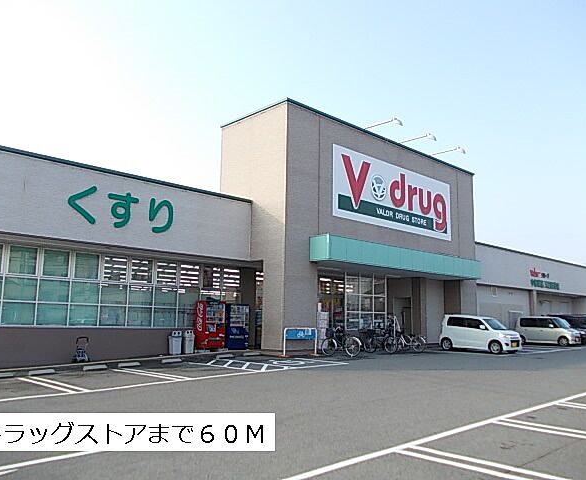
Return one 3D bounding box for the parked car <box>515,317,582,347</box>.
[{"bbox_3d":[15.305,5.471,31.173,1.475,1.630,3.395,9,-12,-44],"label":"parked car"}]

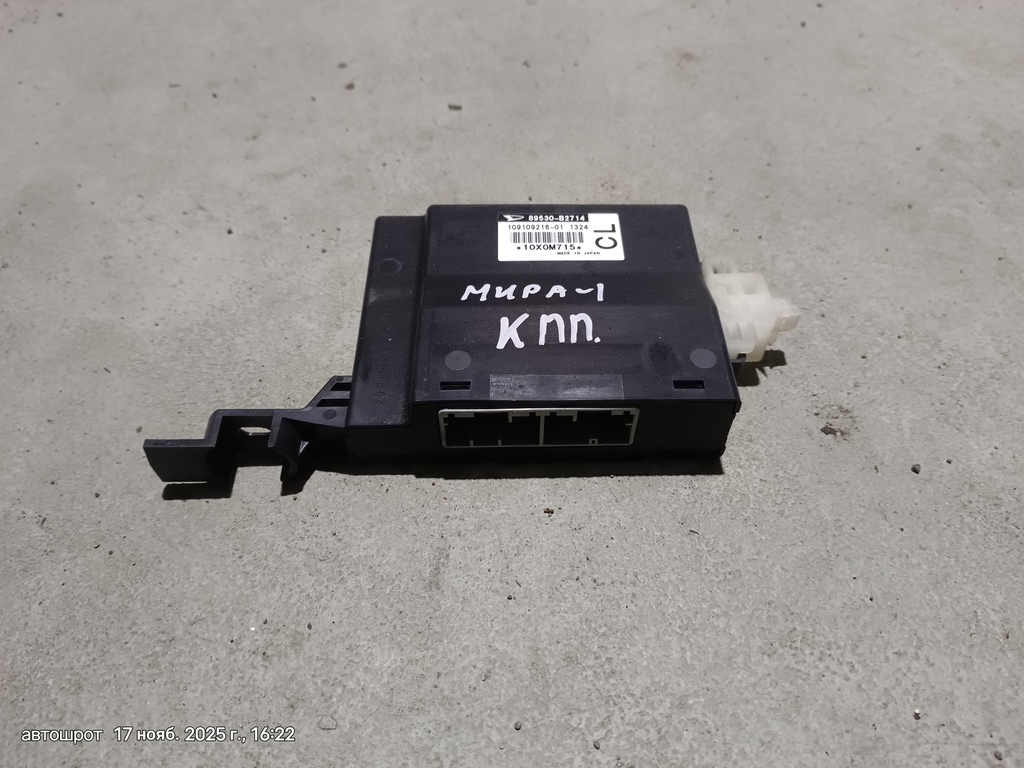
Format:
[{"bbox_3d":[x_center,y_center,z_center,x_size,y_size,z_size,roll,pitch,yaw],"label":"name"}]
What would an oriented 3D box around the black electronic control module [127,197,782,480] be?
[{"bbox_3d":[-0.004,-0.022,0.299,0.245,0.034,0.122,0,50,-2],"label":"black electronic control module"}]

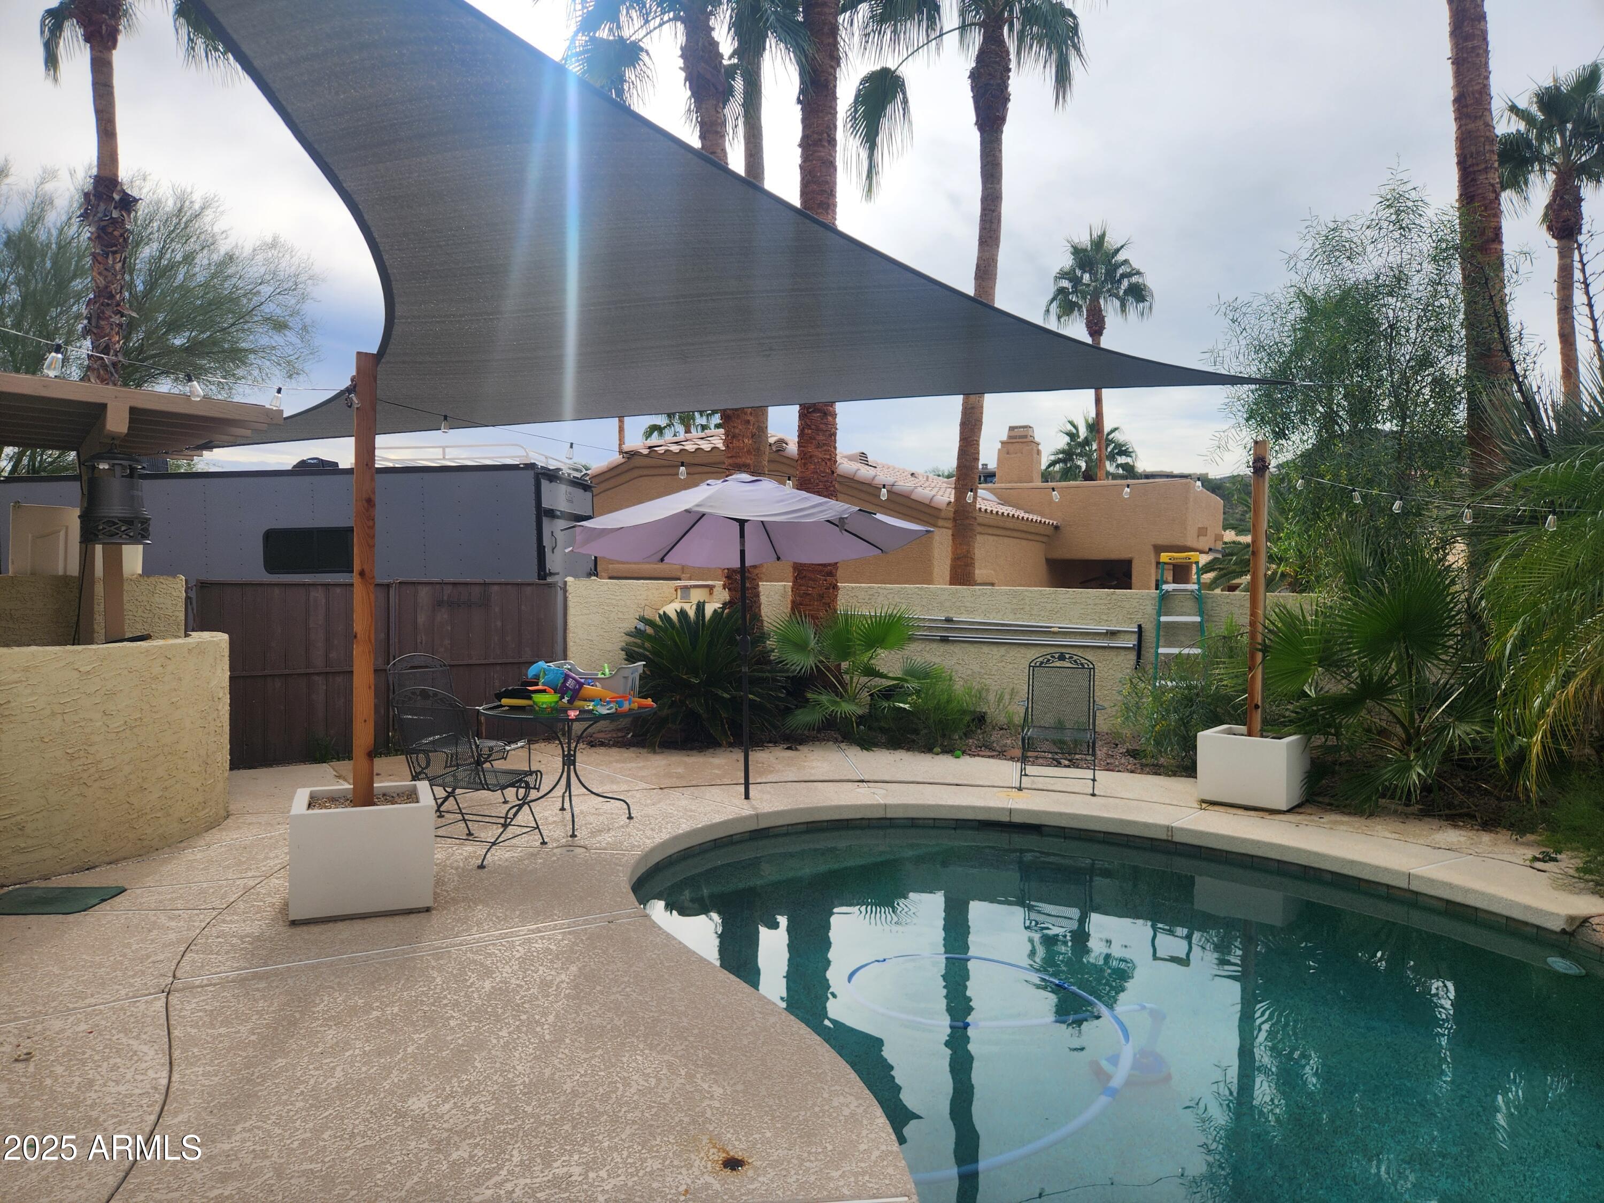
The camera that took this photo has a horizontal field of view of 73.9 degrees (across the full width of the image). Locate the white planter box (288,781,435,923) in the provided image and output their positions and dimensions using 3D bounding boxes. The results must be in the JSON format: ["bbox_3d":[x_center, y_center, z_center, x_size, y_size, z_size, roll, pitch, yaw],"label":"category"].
[{"bbox_3d":[-2.023,1.140,4.925,0.581,0.475,0.571,0,1,-22],"label":"white planter box"}]

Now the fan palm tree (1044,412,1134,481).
[{"bbox_3d":[10.160,-2.930,38.000,3.300,7.700,3.300,1,1,0],"label":"fan palm tree"}]

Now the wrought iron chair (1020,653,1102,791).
[{"bbox_3d":[1.885,0.865,7.810,0.640,0.950,0.680,1,1,18],"label":"wrought iron chair"}]

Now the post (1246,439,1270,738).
[{"bbox_3d":[3.195,0.077,7.472,0.090,2.396,0.090,2,2,36],"label":"post"}]

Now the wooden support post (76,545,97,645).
[{"bbox_3d":[-4.900,0.143,7.307,0.090,2.270,0.090,0,2,-36],"label":"wooden support post"}]

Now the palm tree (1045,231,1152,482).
[{"bbox_3d":[9.390,-5.520,34.000,3.450,13.000,3.450,1,1,0],"label":"palm tree"}]

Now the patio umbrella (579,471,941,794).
[{"bbox_3d":[-0.375,0.230,7.150,2.500,2.160,2.500,1,1,0],"label":"patio umbrella"}]

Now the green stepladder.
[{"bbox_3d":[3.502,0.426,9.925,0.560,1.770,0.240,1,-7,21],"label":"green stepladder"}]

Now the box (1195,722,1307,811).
[{"bbox_3d":[3.100,1.137,7.330,0.570,0.456,0.570,2,1,38],"label":"box"}]

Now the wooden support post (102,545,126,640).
[{"bbox_3d":[-3.680,0.220,5.700,0.105,2.120,0.105,0,1,-40],"label":"wooden support post"}]

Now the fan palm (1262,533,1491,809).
[{"bbox_3d":[4.347,0.462,8.061,1.727,1.897,1.500,2,1,28],"label":"fan palm"}]

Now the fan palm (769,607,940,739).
[{"bbox_3d":[0.504,0.660,10.467,1.687,1.211,1.450,1,1,3],"label":"fan palm"}]

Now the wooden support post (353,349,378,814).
[{"bbox_3d":[-2.009,0.056,4.901,0.090,2.383,0.090,0,1,-22],"label":"wooden support post"}]

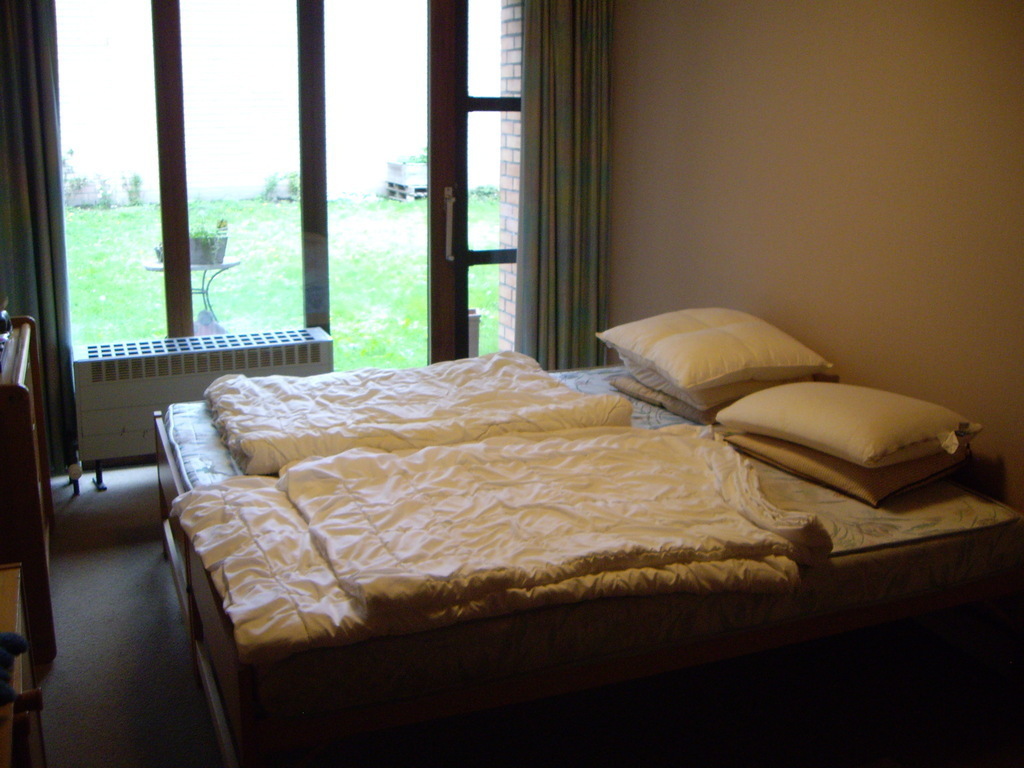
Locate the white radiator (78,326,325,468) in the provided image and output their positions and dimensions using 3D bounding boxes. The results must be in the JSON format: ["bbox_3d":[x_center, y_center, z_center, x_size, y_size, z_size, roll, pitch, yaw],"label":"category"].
[{"bbox_3d":[-1.281,0.032,4.748,1.030,0.430,0.240,-5,16,-22],"label":"white radiator"}]

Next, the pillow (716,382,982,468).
[{"bbox_3d":[0.965,0.088,3.210,0.560,0.145,0.520,-11,19,-38],"label":"pillow"}]

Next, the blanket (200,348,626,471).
[{"bbox_3d":[-0.297,0.038,3.606,1.240,0.150,0.720,-5,16,-22],"label":"blanket"}]

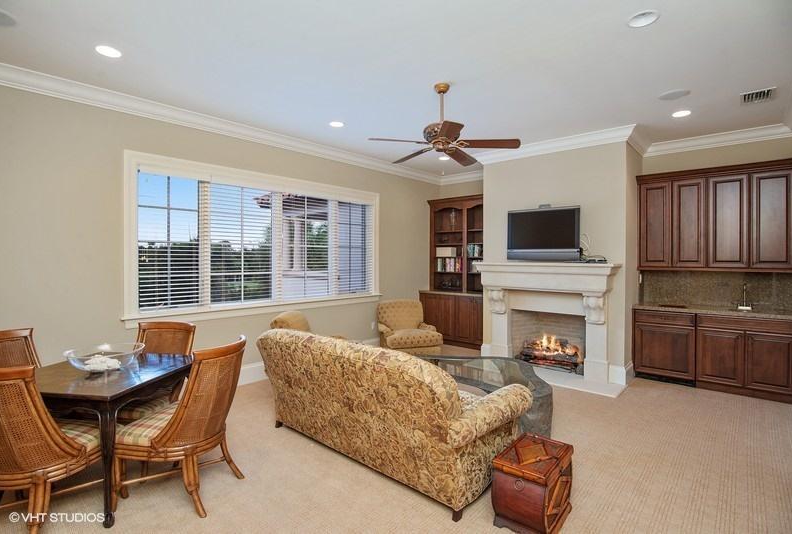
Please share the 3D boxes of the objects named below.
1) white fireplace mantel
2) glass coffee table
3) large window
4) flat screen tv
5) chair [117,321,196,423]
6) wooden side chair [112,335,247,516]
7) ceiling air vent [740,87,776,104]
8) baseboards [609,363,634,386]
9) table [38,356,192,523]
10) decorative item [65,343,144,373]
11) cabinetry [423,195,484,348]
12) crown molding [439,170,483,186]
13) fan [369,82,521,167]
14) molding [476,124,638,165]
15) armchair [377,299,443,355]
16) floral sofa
[{"bbox_3d":[1.808,0.668,4.823,1.830,1.435,0.500,1,2,39],"label":"white fireplace mantel"},{"bbox_3d":[0.837,1.216,3.778,1.600,0.430,1.120,1,1,43],"label":"glass coffee table"},{"bbox_3d":[-1.427,-0.336,4.837,0.140,1.640,3.400,1,2,44],"label":"large window"},{"bbox_3d":[1.949,-0.428,5.035,0.970,0.675,0.140,1,1,43],"label":"flat screen tv"},{"bbox_3d":[-1.901,0.959,2.835,0.540,0.955,0.650,0,2,13],"label":"chair"},{"bbox_3d":[-1.368,0.970,2.429,0.650,0.955,0.540,0,2,11],"label":"wooden side chair"},{"bbox_3d":[3.423,-1.613,3.574,0.240,0.030,0.300,1,1,43],"label":"ceiling air vent"},{"bbox_3d":[2.747,1.286,4.611,0.190,0.210,0.420,1,2,39],"label":"baseboards"},{"bbox_3d":[-1.981,1.069,2.565,0.950,0.750,0.880,0,1,7],"label":"table"},{"bbox_3d":[-1.955,0.627,2.537,0.430,0.135,0.430,0,1,7],"label":"decorative item"},{"bbox_3d":[1.183,0.082,6.683,1.380,2.590,0.580,1,1,43],"label":"cabinetry"},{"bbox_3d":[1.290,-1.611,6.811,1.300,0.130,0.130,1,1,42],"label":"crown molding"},{"bbox_3d":[0.407,-1.312,3.343,1.300,0.600,1.300,1,1,43],"label":"fan"},{"bbox_3d":[2.017,-1.584,5.059,2.070,0.125,0.125,1,1,42],"label":"molding"},{"bbox_3d":[0.155,0.965,5.718,0.820,0.860,0.880,0,1,-19],"label":"armchair"},{"bbox_3d":[-0.112,0.967,3.027,2.100,0.930,1.000,1,2,40],"label":"floral sofa"}]

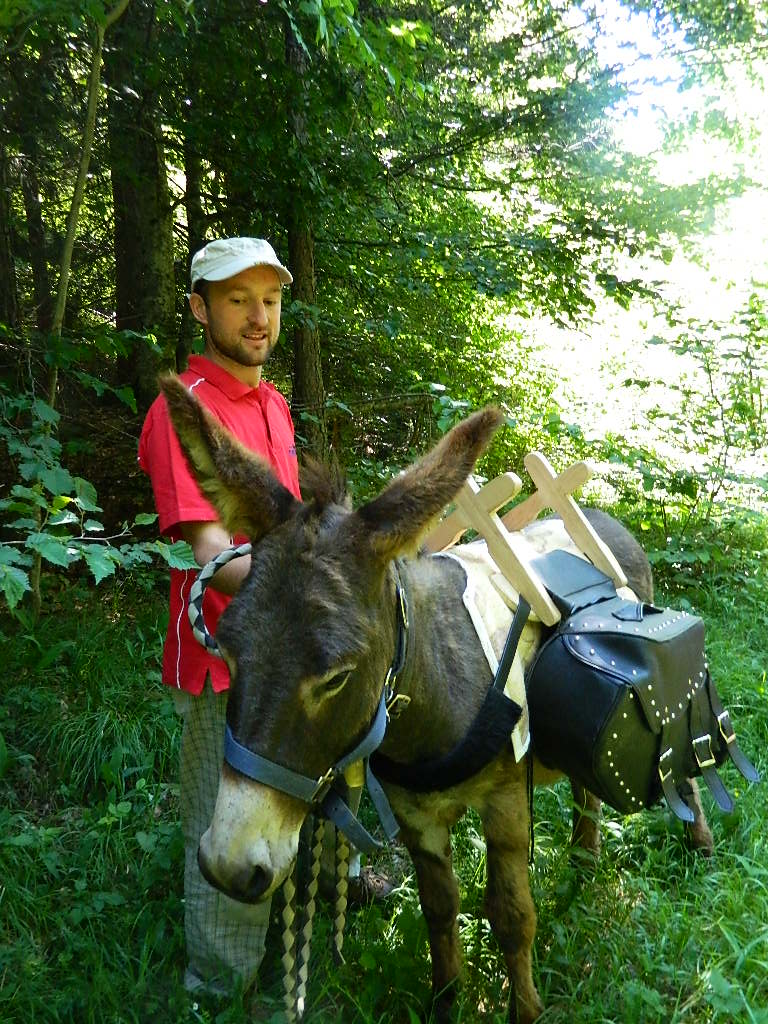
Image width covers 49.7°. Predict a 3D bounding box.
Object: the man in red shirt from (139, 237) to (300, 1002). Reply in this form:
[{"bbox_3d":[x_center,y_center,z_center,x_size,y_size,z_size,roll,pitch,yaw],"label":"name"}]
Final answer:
[{"bbox_3d":[-0.310,0.322,1.950,0.460,1.840,0.560,8,14,33],"label":"man in red shirt"}]

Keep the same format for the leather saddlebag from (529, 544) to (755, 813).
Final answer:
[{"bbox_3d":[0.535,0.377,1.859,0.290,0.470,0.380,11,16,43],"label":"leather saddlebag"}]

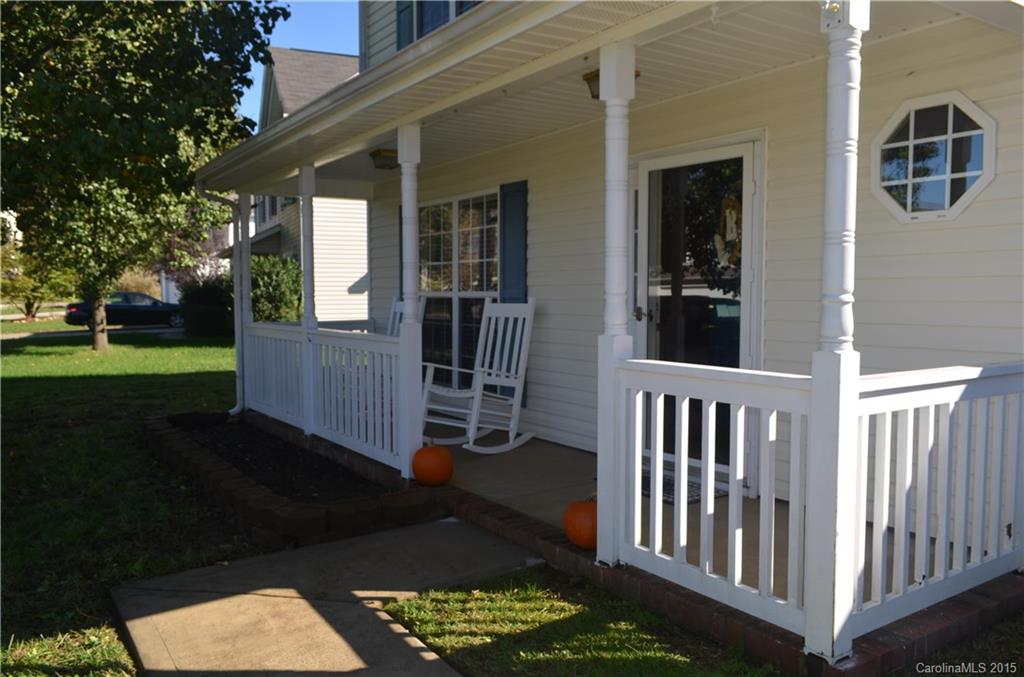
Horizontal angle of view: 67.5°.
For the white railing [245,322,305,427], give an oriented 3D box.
[{"bbox_3d":[-2.176,0.314,7.108,0.064,0.872,1.712,-2,4,-35],"label":"white railing"}]

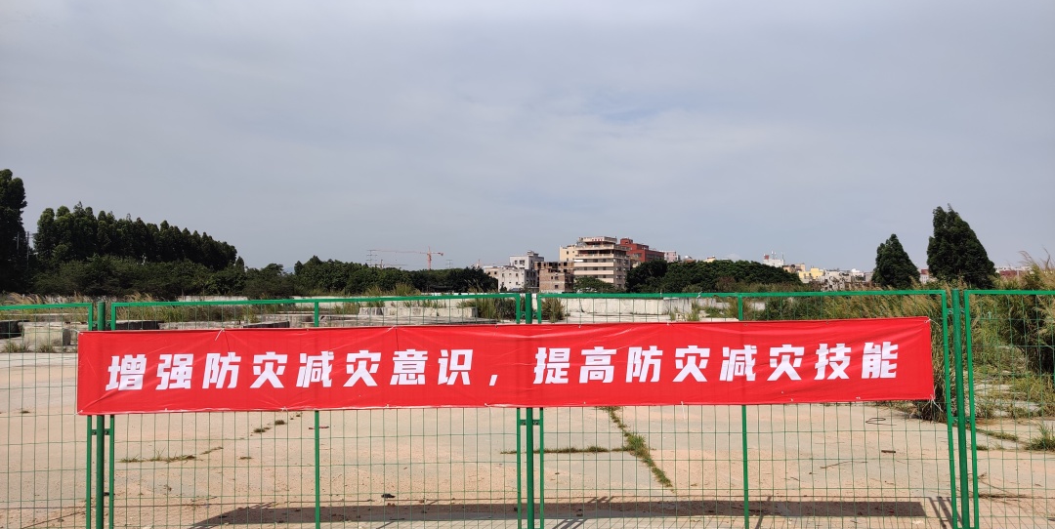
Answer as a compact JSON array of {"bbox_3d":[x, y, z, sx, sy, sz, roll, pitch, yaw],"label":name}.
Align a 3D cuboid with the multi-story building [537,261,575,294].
[{"bbox_3d":[10.948,6.400,315.261,11.000,16.150,10.500,-2,-3,22],"label":"multi-story building"}]

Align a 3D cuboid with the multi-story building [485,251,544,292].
[{"bbox_3d":[-5.239,4.697,320.348,18.000,20.390,15.000,-2,-3,22],"label":"multi-story building"}]

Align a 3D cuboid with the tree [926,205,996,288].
[{"bbox_3d":[51.654,-0.992,98.178,8.380,12.080,8.380,-1,-2,0],"label":"tree"}]

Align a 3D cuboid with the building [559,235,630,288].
[{"bbox_3d":[28.719,1.910,345.486,23.000,27.140,19.000,-2,-3,22],"label":"building"}]

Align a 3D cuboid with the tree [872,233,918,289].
[{"bbox_3d":[53.586,0.650,120.146,6.840,10.550,6.840,-1,-2,0],"label":"tree"}]

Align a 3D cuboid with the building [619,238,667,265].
[{"bbox_3d":[58.201,2.640,415.558,15.000,30.660,27.000,-2,-3,21],"label":"building"}]

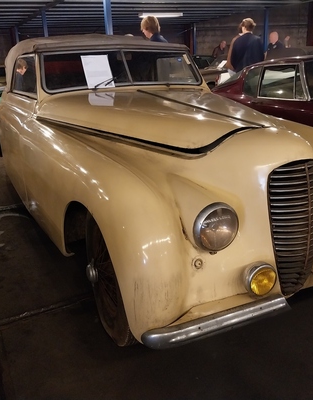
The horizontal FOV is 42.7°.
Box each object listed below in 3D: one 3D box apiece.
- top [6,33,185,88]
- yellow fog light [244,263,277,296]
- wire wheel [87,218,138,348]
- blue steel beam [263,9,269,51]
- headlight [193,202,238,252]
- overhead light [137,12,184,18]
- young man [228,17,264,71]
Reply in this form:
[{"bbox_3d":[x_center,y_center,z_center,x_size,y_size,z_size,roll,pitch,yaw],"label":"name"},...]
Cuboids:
[{"bbox_3d":[-0.670,-1.361,4.058,1.450,0.550,1.700,-11,21,-24],"label":"top"},{"bbox_3d":[0.443,0.338,1.700,0.145,0.145,0.105,-11,21,-24],"label":"yellow fog light"},{"bbox_3d":[-0.237,0.379,2.017,0.200,0.735,0.735,-11,22,-22],"label":"wire wheel"},{"bbox_3d":[3.464,-4.841,12.784,0.110,2.500,0.110,-13,22,-24],"label":"blue steel beam"},{"bbox_3d":[0.249,0.115,1.637,0.205,0.205,0.085,-11,21,-24],"label":"headlight"},{"bbox_3d":[0.124,-5.708,12.400,1.520,0.100,0.140,-13,22,-24],"label":"overhead light"},{"bbox_3d":[1.339,-1.725,6.012,0.520,1.830,0.320,-6,20,-9],"label":"young man"}]

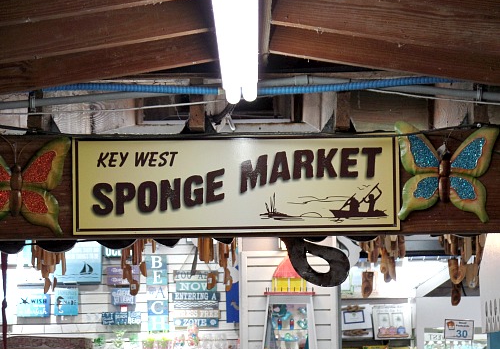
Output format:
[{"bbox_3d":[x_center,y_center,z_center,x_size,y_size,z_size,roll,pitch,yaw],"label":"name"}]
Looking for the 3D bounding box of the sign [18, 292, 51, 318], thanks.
[{"bbox_3d":[-1.675,1.004,12.767,0.256,0.209,0.040,-1,-6,-3],"label":"sign"}]

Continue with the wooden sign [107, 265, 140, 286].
[{"bbox_3d":[-1.003,0.800,13.010,0.253,0.141,0.035,-1,-4,-3],"label":"wooden sign"}]

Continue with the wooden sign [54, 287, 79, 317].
[{"bbox_3d":[-1.447,1.001,12.970,0.185,0.217,0.040,-1,-4,-3],"label":"wooden sign"}]

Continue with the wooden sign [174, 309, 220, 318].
[{"bbox_3d":[-0.421,1.101,13.027,0.366,0.063,0.018,-1,-4,-3],"label":"wooden sign"}]

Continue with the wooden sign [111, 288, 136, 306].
[{"bbox_3d":[-0.999,0.963,12.996,0.191,0.134,0.040,-1,-4,-3],"label":"wooden sign"}]

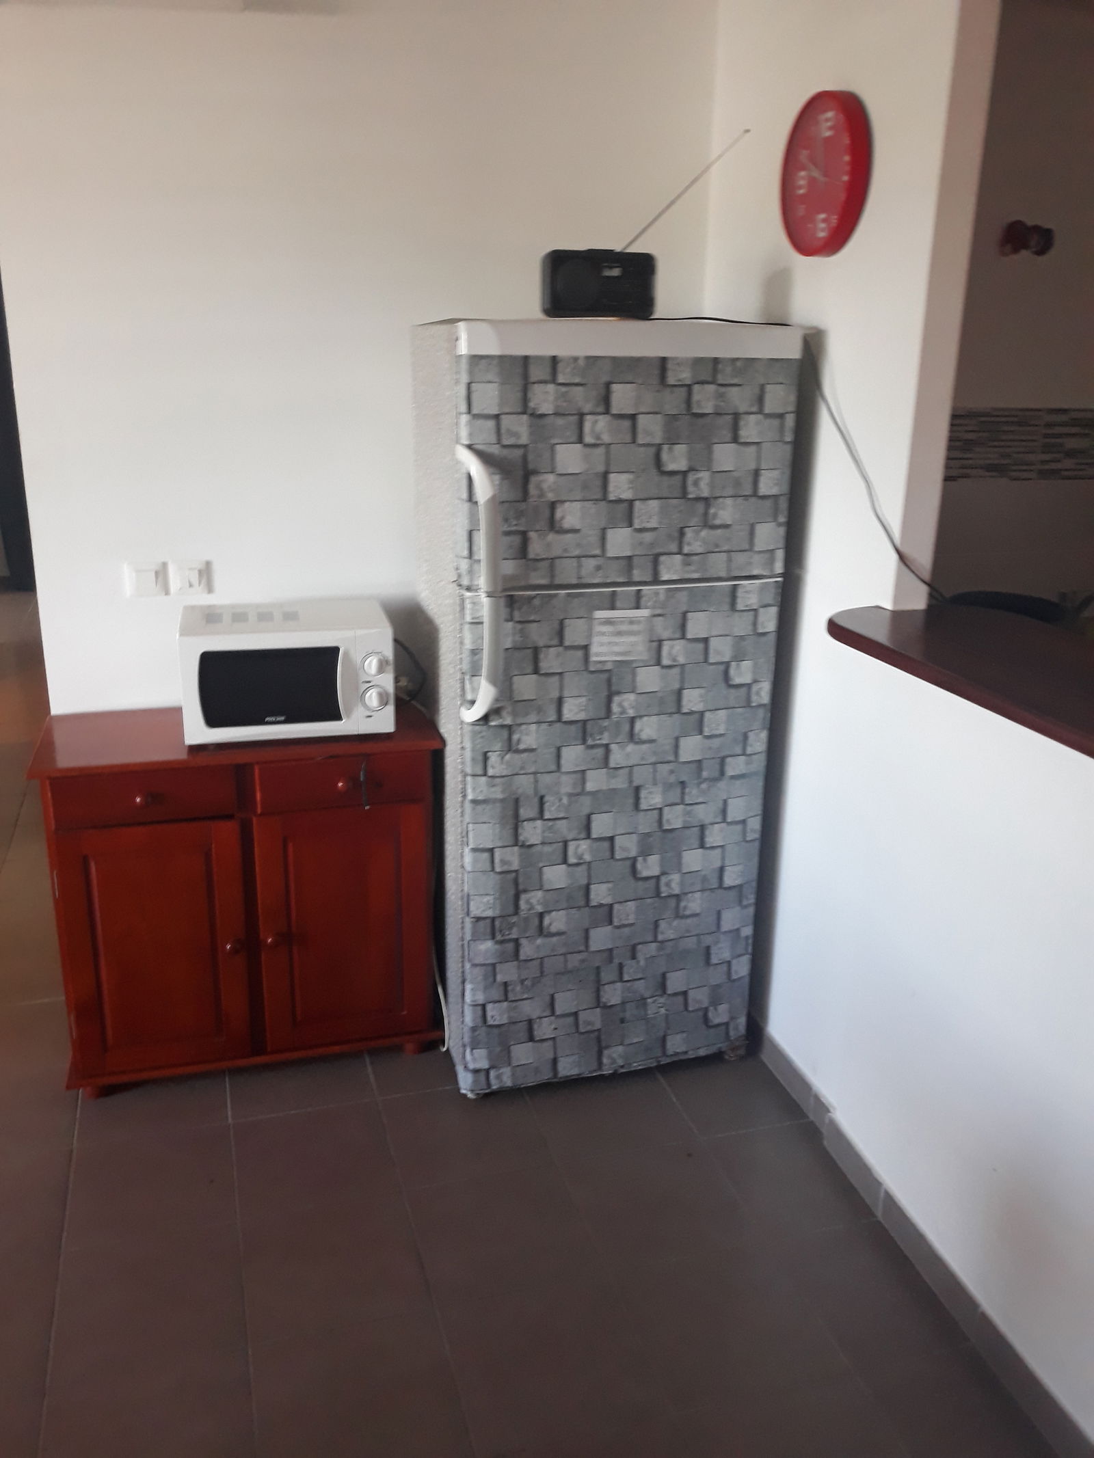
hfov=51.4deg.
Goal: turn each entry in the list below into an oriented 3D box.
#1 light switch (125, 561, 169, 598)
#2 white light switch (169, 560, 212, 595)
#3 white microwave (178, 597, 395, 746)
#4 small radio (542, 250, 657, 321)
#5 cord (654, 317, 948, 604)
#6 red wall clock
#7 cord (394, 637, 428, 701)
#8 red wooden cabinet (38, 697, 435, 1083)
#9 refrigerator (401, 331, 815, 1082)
[{"bbox_3d":[-0.953,-0.354,2.709,0.095,0.084,0.018,-4,17,-16],"label":"light switch"},{"bbox_3d":[-0.855,-0.361,2.737,0.098,0.087,0.018,-4,17,-16],"label":"white light switch"},{"bbox_3d":[-0.612,-0.135,2.658,0.456,0.259,0.366,-4,17,-16],"label":"white microwave"},{"bbox_3d":[0.101,-0.885,2.284,0.231,0.140,0.075,-4,17,-16],"label":"small radio"},{"bbox_3d":[0.468,-0.532,2.232,0.406,0.512,0.588,-4,17,-16],"label":"cord"},{"bbox_3d":[0.550,-1.096,2.259,0.043,0.294,0.294,-3,17,-14],"label":"red wall clock"},{"bbox_3d":[-0.375,-0.141,2.826,0.095,0.175,0.191,-4,17,-16],"label":"cord"},{"bbox_3d":[-0.722,0.386,2.777,0.878,0.812,0.442,-4,17,-16],"label":"red wooden cabinet"},{"bbox_3d":[0.086,-0.054,2.734,0.712,1.711,0.625,-4,17,-16],"label":"refrigerator"}]

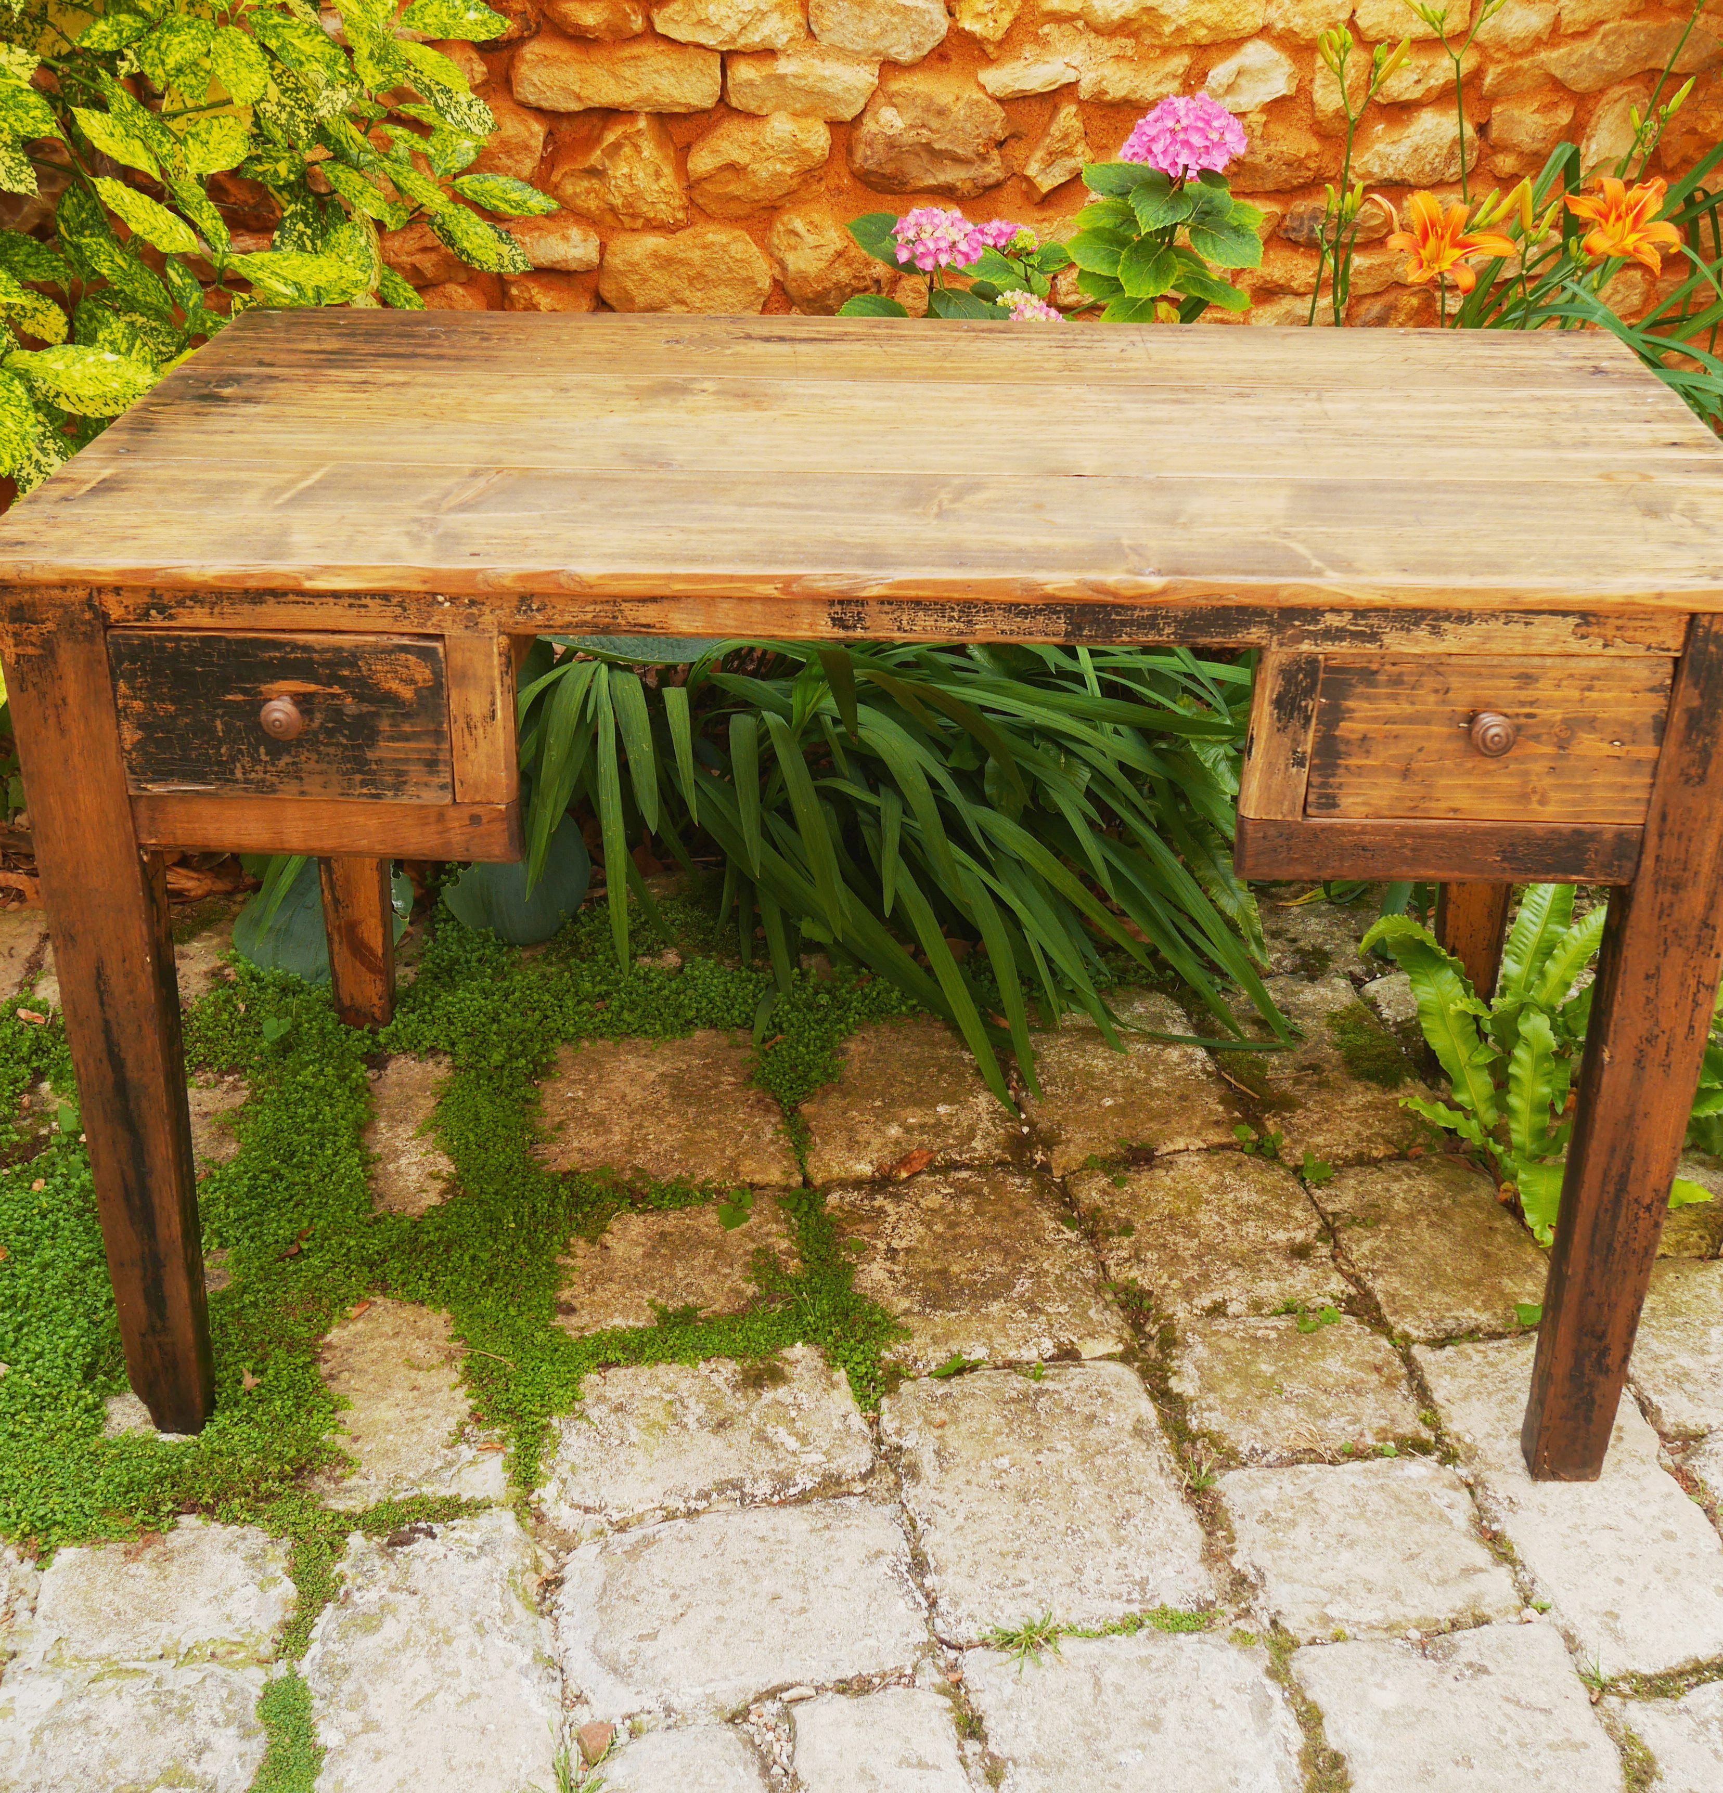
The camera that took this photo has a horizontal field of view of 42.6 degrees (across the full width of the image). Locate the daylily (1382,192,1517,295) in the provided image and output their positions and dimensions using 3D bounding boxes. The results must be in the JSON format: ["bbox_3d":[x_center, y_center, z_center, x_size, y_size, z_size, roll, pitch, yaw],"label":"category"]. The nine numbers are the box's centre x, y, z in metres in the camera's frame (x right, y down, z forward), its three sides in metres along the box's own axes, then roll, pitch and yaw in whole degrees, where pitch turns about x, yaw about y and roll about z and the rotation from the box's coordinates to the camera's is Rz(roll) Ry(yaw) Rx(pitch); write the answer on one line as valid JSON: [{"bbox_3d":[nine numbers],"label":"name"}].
[{"bbox_3d":[0.588,-0.652,2.205,0.128,0.103,0.108,4,29,8],"label":"daylily"}]

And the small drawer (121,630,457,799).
[{"bbox_3d":[-0.380,-0.200,1.632,0.225,0.120,0.394,1,28,3],"label":"small drawer"}]

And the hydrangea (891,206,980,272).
[{"bbox_3d":[0.086,-0.769,2.586,0.106,0.079,0.103,1,28,3],"label":"hydrangea"}]

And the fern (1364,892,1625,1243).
[{"bbox_3d":[0.575,0.126,2.021,0.246,0.325,0.246,1,28,3],"label":"fern"}]

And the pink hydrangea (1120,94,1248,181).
[{"bbox_3d":[0.371,-0.875,2.546,0.143,0.108,0.143,1,28,3],"label":"pink hydrangea"}]

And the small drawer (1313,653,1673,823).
[{"bbox_3d":[0.419,-0.181,1.595,0.225,0.120,0.394,1,28,3],"label":"small drawer"}]

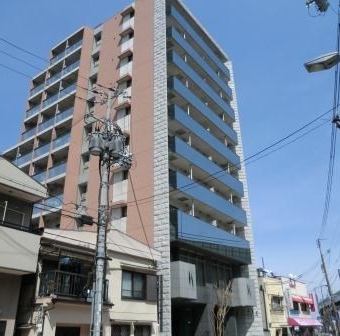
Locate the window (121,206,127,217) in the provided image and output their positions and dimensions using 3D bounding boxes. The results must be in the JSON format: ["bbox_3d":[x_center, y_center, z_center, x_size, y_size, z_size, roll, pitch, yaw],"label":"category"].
[{"bbox_3d":[-3.252,3.076,24.598,0.570,0.800,0.120,-19,-31,32],"label":"window"}]

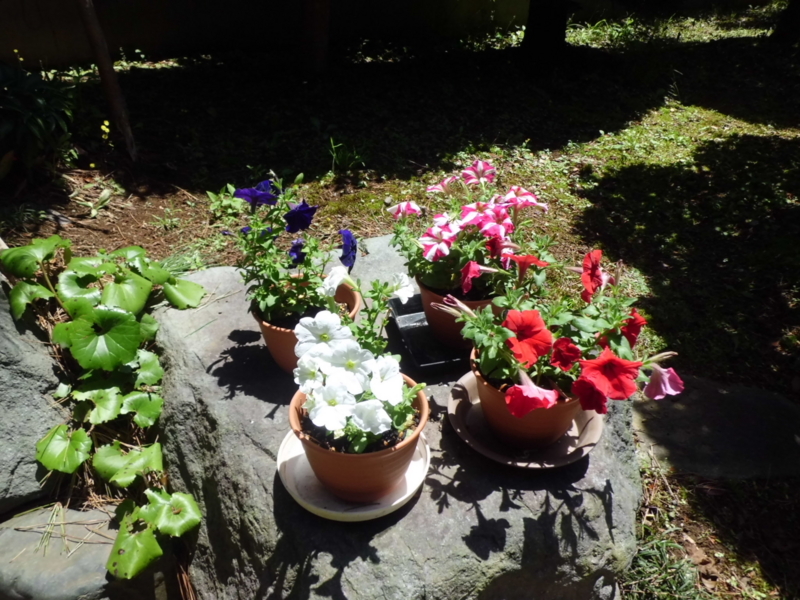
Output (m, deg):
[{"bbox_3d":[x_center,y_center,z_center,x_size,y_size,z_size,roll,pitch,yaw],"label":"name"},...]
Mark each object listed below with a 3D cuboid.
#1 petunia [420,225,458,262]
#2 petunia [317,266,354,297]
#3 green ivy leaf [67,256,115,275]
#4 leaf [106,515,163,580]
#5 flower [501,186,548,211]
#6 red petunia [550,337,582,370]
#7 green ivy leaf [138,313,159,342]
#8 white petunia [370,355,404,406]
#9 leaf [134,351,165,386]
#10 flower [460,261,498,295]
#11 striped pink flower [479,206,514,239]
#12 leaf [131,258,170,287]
[{"bbox_3d":[0.064,-0.092,0.980,0.061,0.035,0.060,8,74,11],"label":"petunia"},{"bbox_3d":[-0.084,-0.023,0.785,0.042,0.040,0.050,-25,36,-9],"label":"petunia"},{"bbox_3d":[-0.583,-0.063,1.131,0.090,0.026,0.075,0,39,0],"label":"green ivy leaf"},{"bbox_3d":[-0.352,0.329,0.800,0.069,0.028,0.082,7,51,-11],"label":"leaf"},{"bbox_3d":[0.198,-0.161,0.955,0.070,0.035,0.060,5,51,-3],"label":"flower"},{"bbox_3d":[0.220,0.072,0.795,0.041,0.041,0.032,6,6,11],"label":"red petunia"},{"bbox_3d":[-0.447,0.049,1.060,0.042,0.022,0.050,-17,61,-25],"label":"green ivy leaf"},{"bbox_3d":[-0.015,0.094,0.700,0.045,0.058,0.030,-19,-4,-28],"label":"white petunia"},{"bbox_3d":[-0.406,0.111,0.975,0.046,0.018,0.059,4,60,-14],"label":"leaf"},{"bbox_3d":[0.116,-0.033,0.880,0.050,0.046,0.048,-12,31,6],"label":"flower"},{"bbox_3d":[0.155,-0.125,0.970,0.057,0.032,0.050,3,76,6],"label":"striped pink flower"},{"bbox_3d":[-0.473,-0.052,1.140,0.072,0.030,0.068,0,48,0],"label":"leaf"}]

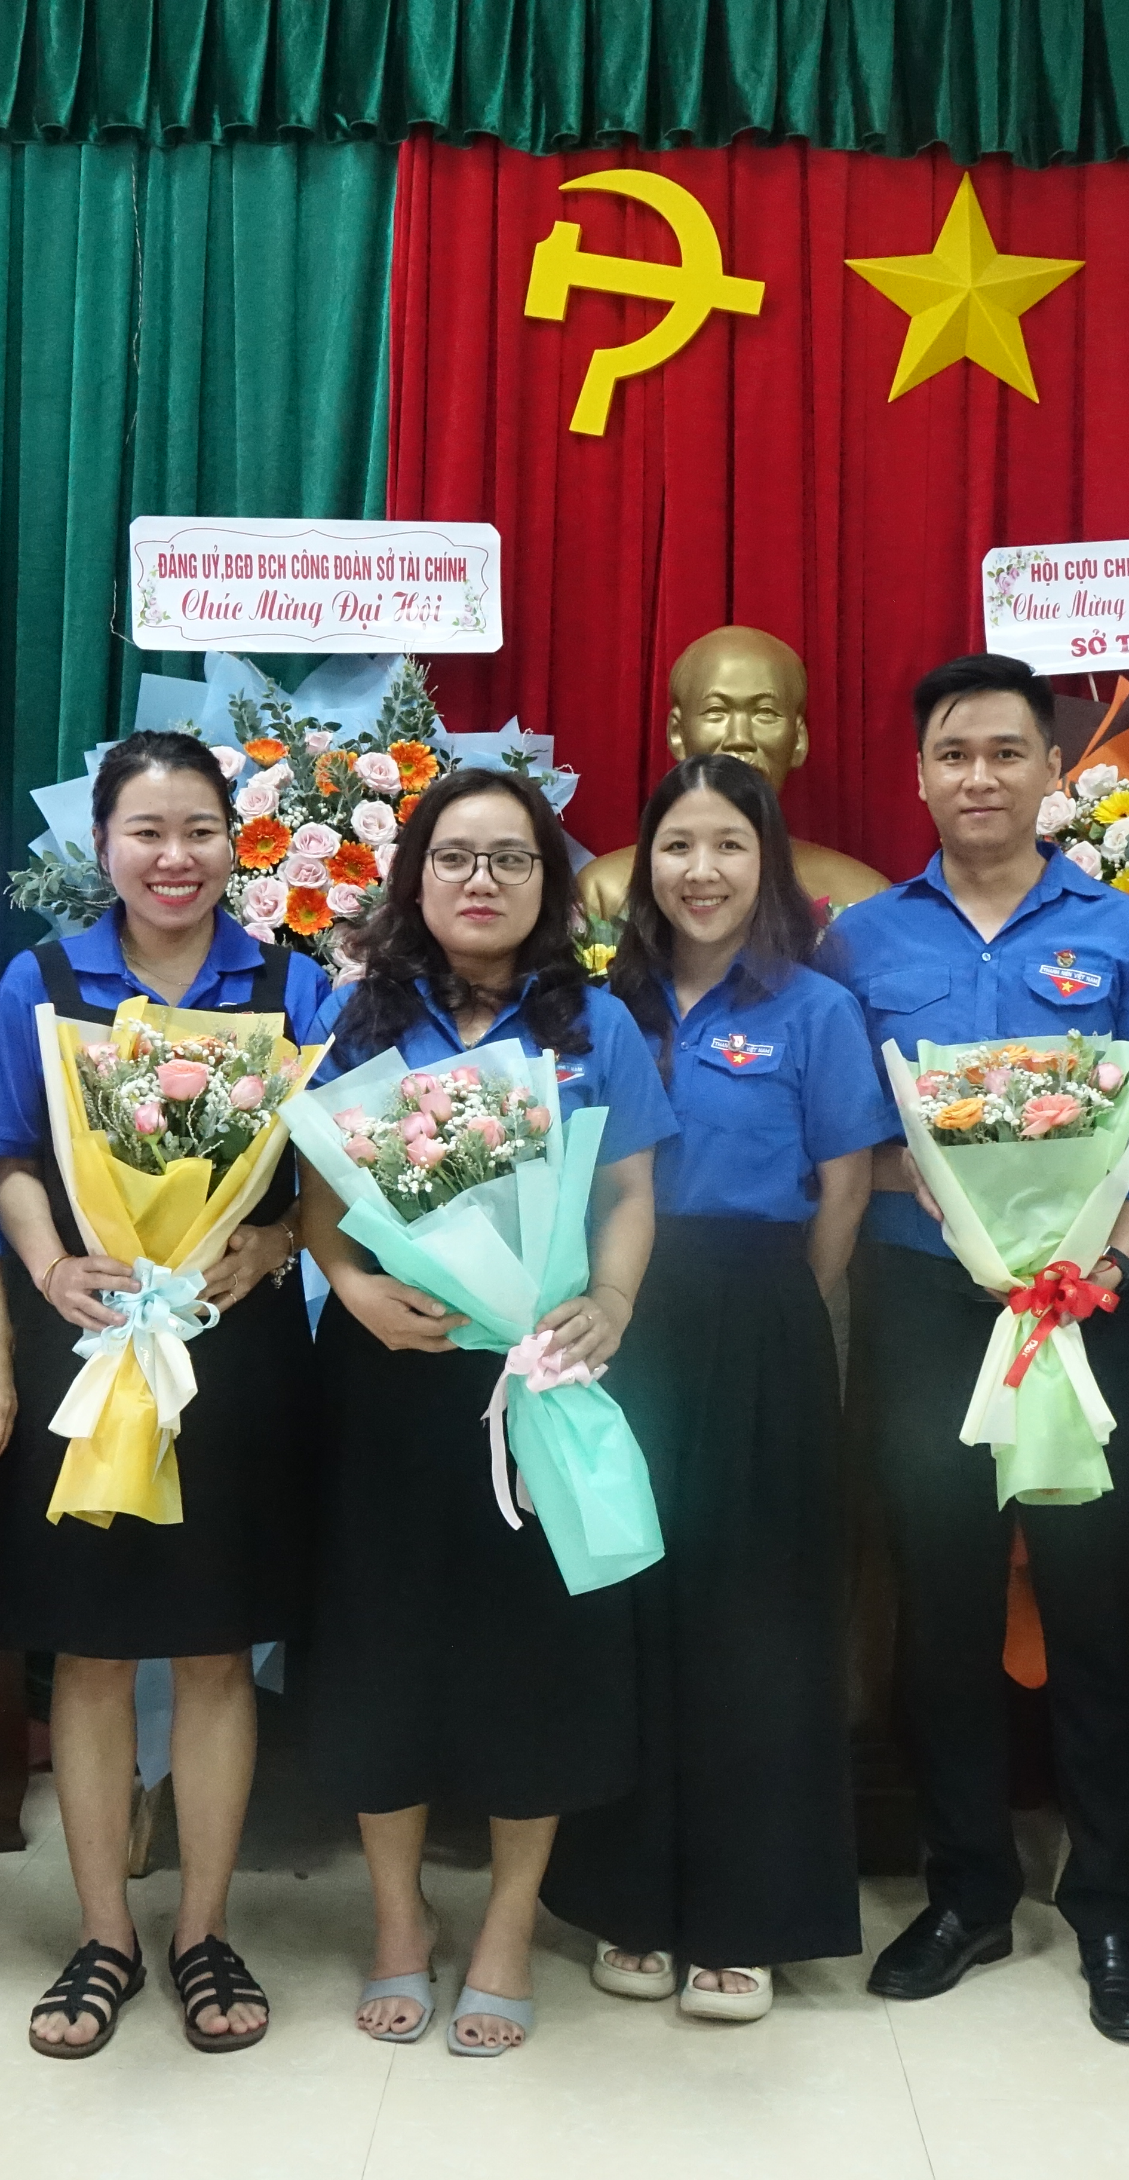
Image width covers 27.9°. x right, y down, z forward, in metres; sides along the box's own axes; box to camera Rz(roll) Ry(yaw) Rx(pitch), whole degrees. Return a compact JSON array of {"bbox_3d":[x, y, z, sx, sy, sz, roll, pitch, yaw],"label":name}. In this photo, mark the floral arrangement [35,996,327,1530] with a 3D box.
[{"bbox_3d":[-0.447,0.198,2.620,0.310,0.585,0.210,5,-3,-6],"label":"floral arrangement"}]

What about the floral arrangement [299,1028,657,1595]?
[{"bbox_3d":[-0.050,0.255,2.590,0.350,0.620,0.210,-17,-3,-2],"label":"floral arrangement"}]

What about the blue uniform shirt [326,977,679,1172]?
[{"bbox_3d":[-0.077,0.025,2.800,0.450,0.430,0.250,1,-1,3],"label":"blue uniform shirt"}]

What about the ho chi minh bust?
[{"bbox_3d":[0.262,-0.373,3.450,0.475,0.610,0.310,1,-1,2],"label":"ho chi minh bust"}]

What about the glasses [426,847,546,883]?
[{"bbox_3d":[-0.096,-0.270,2.760,0.140,0.043,0.140,3,-1,0],"label":"glasses"}]

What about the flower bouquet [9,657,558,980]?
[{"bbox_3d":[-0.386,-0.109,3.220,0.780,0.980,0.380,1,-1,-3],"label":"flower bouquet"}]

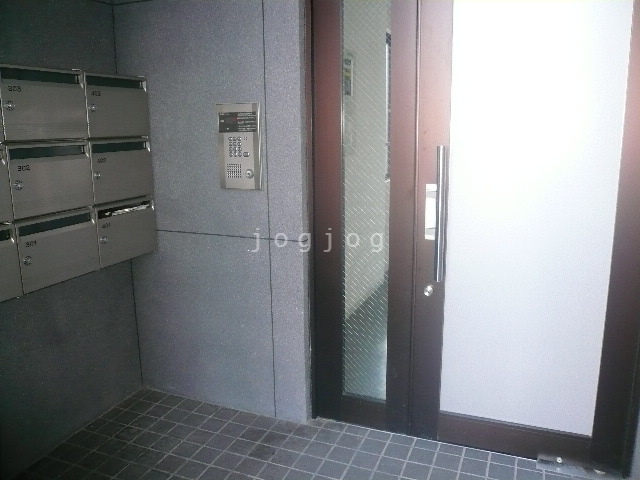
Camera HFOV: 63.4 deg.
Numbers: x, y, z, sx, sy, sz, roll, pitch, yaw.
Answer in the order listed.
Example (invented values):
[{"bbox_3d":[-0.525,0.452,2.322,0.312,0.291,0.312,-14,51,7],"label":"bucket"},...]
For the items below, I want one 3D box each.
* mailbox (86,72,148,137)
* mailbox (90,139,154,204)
[{"bbox_3d":[-0.942,-0.580,2.270,0.167,0.260,0.356,4,12,22],"label":"mailbox"},{"bbox_3d":[-0.940,-0.315,2.319,0.167,0.263,0.358,4,12,22],"label":"mailbox"}]

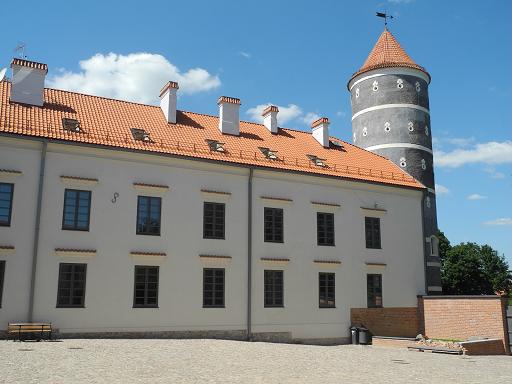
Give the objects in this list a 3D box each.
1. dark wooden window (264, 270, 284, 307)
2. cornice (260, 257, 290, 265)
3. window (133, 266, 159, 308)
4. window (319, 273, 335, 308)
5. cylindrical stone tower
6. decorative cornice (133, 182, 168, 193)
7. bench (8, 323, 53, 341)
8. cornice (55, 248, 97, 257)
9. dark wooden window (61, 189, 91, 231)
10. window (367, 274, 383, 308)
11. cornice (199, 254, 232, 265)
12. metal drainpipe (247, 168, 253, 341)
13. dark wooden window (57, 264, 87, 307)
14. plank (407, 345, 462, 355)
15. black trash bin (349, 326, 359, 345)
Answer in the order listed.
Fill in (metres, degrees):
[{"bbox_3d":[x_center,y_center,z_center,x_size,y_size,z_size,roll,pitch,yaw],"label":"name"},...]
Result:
[{"bbox_3d":[1.047,5.729,33.262,1.323,2.167,0.180,6,-13,-28],"label":"dark wooden window"},{"bbox_3d":[1.018,3.674,29.745,1.683,0.300,0.220,6,-13,-28],"label":"cornice"},{"bbox_3d":[-5.793,4.998,29.668,1.323,2.167,0.180,6,-13,-28],"label":"window"},{"bbox_3d":[4.420,6.089,35.034,1.323,2.167,0.180,6,-13,-28],"label":"window"},{"bbox_3d":[11.781,-1.512,47.910,7.050,27.000,7.050,0,-12,0],"label":"cylindrical stone tower"},{"bbox_3d":[-5.538,-0.196,29.738,1.940,0.340,0.250,6,-13,-27],"label":"decorative cornice"},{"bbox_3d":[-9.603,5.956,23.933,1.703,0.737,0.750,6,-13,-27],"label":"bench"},{"bbox_3d":[-8.771,2.973,27.378,1.950,0.330,0.250,6,-13,-27],"label":"cornice"},{"bbox_3d":[-8.112,0.815,25.464,1.178,1.870,0.140,6,-13,-28],"label":"dark wooden window"},{"bbox_3d":[7.494,6.264,35.469,1.208,2.086,0.150,6,-13,-27],"label":"window"},{"bbox_3d":[-2.032,3.355,28.127,1.720,0.320,0.220,6,-13,-28],"label":"cornice"},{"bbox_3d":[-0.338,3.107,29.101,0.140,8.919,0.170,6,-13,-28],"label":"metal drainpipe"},{"bbox_3d":[-9.132,4.641,27.914,1.323,2.167,0.180,6,-13,-28],"label":"dark wooden window"},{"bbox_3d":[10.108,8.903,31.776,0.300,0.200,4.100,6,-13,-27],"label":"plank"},{"bbox_3d":[6.089,8.915,34.850,0.520,1.060,0.550,3,-12,-13],"label":"black trash bin"}]

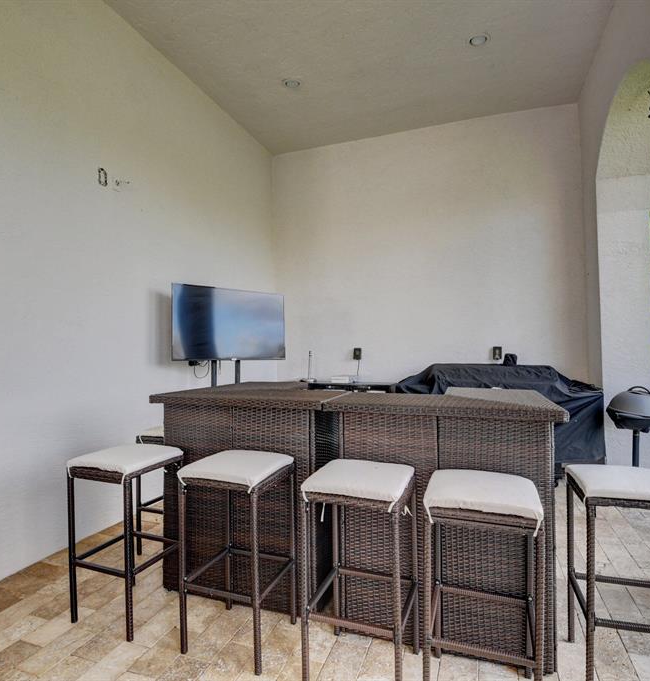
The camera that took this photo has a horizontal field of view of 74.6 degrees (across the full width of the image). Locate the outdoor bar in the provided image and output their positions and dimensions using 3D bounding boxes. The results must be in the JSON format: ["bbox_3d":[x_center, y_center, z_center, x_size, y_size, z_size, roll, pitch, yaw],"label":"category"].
[{"bbox_3d":[0.169,0.846,2.513,2.050,1.076,1.052,-1,-2,19],"label":"outdoor bar"}]

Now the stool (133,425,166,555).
[{"bbox_3d":[-0.988,1.002,2.913,0.379,0.795,0.400,-1,-2,19],"label":"stool"}]

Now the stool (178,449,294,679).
[{"bbox_3d":[-0.384,0.976,1.978,0.400,0.795,0.379,-1,-2,20],"label":"stool"}]

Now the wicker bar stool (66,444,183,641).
[{"bbox_3d":[-0.998,0.984,2.191,0.400,0.795,0.379,-1,-2,21],"label":"wicker bar stool"}]

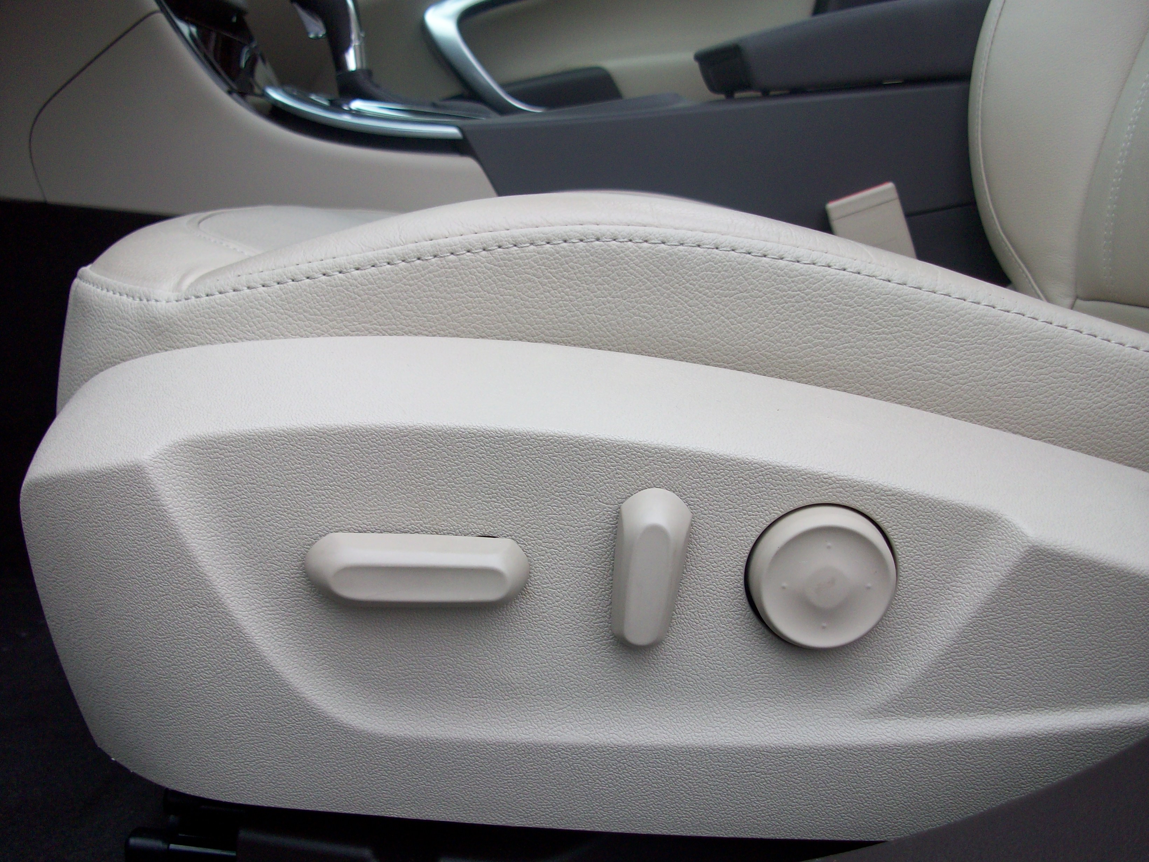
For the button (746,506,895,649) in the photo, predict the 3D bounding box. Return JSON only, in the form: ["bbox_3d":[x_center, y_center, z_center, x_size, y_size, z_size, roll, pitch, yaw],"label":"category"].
[{"bbox_3d":[0.078,0.047,0.348,0.045,0.045,0.013,0,15,0],"label":"button"}]

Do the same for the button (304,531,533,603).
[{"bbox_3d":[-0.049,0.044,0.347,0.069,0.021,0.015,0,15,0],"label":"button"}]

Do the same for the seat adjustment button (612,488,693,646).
[{"bbox_3d":[0.023,0.044,0.347,0.022,0.049,0.015,5,14,-1],"label":"seat adjustment button"}]

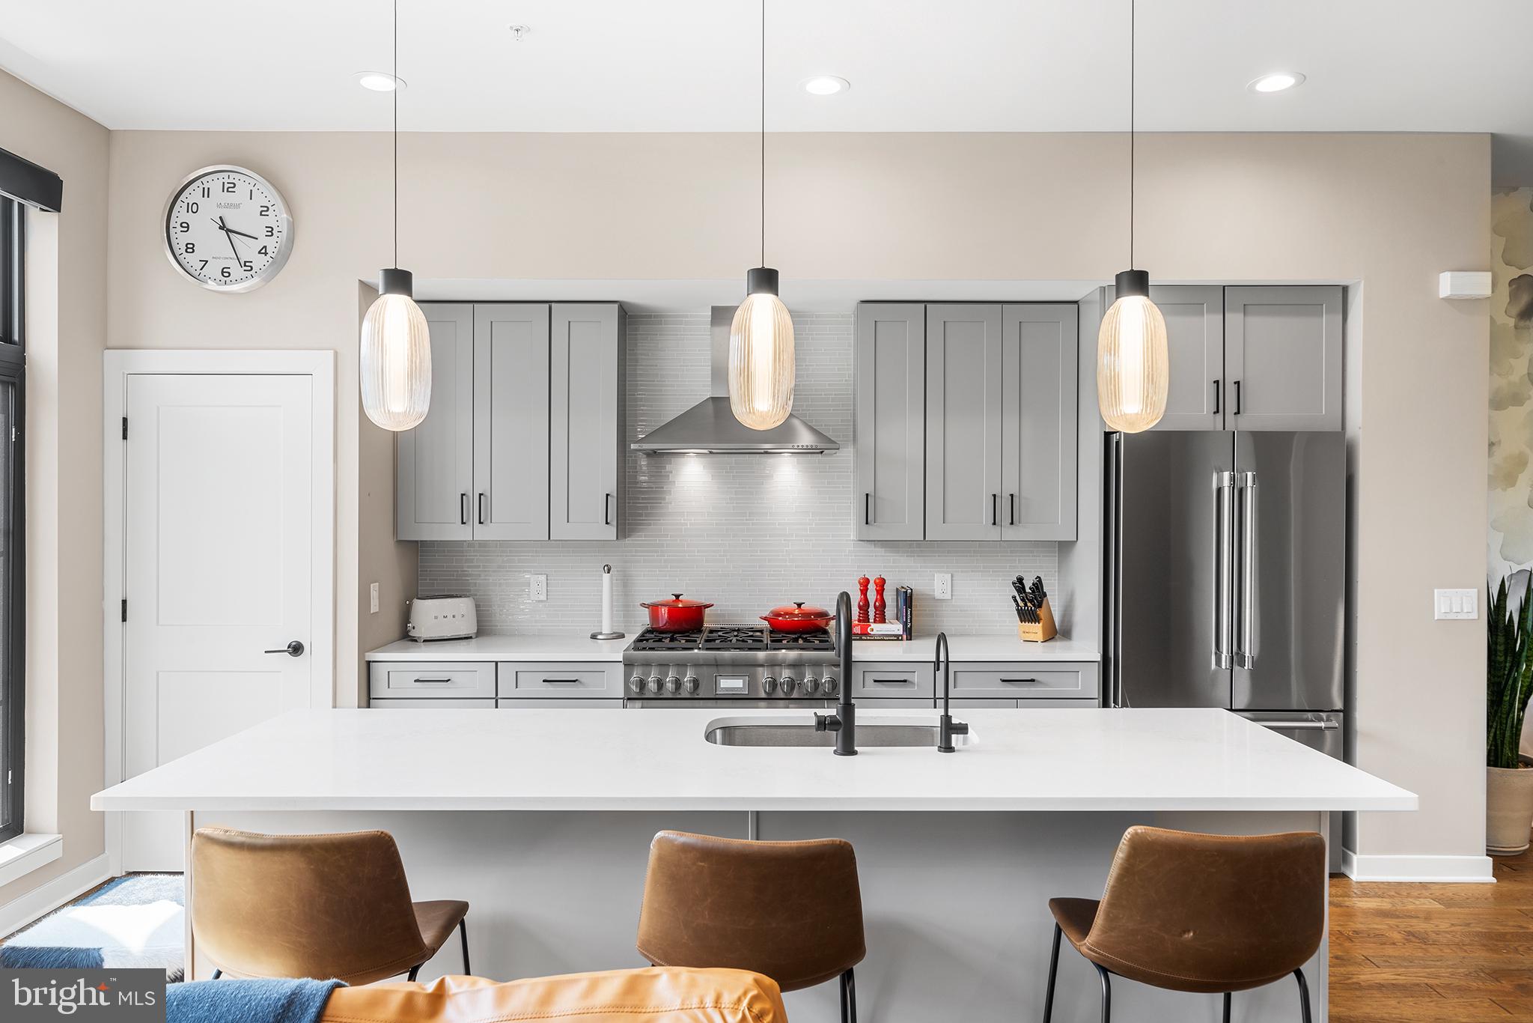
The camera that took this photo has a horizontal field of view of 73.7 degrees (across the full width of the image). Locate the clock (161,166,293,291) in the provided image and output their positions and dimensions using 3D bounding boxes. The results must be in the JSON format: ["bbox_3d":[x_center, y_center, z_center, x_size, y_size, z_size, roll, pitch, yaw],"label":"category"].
[{"bbox_3d":[-2.194,-1.150,4.160,0.503,0.503,0.052,0,0,0],"label":"clock"}]

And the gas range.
[{"bbox_3d":[-0.144,1.034,4.592,0.911,0.950,0.690,0,0,0],"label":"gas range"}]

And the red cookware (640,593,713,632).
[{"bbox_3d":[-0.415,0.466,4.720,0.338,0.173,0.270,0,0,0],"label":"red cookware"}]

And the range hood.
[{"bbox_3d":[-0.134,-0.616,4.697,0.911,0.685,0.460,0,0,0],"label":"range hood"}]

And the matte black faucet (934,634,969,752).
[{"bbox_3d":[0.466,0.451,2.609,0.076,0.290,0.165,0,0,0],"label":"matte black faucet"}]

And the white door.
[{"bbox_3d":[-2.270,0.466,4.267,0.770,2.050,0.050,0,0,0],"label":"white door"}]

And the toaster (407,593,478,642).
[{"bbox_3d":[-1.504,0.493,4.778,0.310,0.200,0.195,0,0,-30],"label":"toaster"}]

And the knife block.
[{"bbox_3d":[1.258,0.483,4.715,0.112,0.220,0.230,0,0,30],"label":"knife block"}]

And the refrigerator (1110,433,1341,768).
[{"bbox_3d":[1.901,0.594,4.471,0.910,1.830,0.780,0,0,0],"label":"refrigerator"}]

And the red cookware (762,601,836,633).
[{"bbox_3d":[0.152,0.488,4.710,0.360,0.135,0.300,0,0,0],"label":"red cookware"}]

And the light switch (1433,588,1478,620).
[{"bbox_3d":[2.842,0.381,4.205,0.168,0.124,0.012,0,0,0],"label":"light switch"}]

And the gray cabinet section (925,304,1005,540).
[{"bbox_3d":[0.889,-0.402,4.755,0.345,1.067,0.330,0,0,0],"label":"gray cabinet section"}]

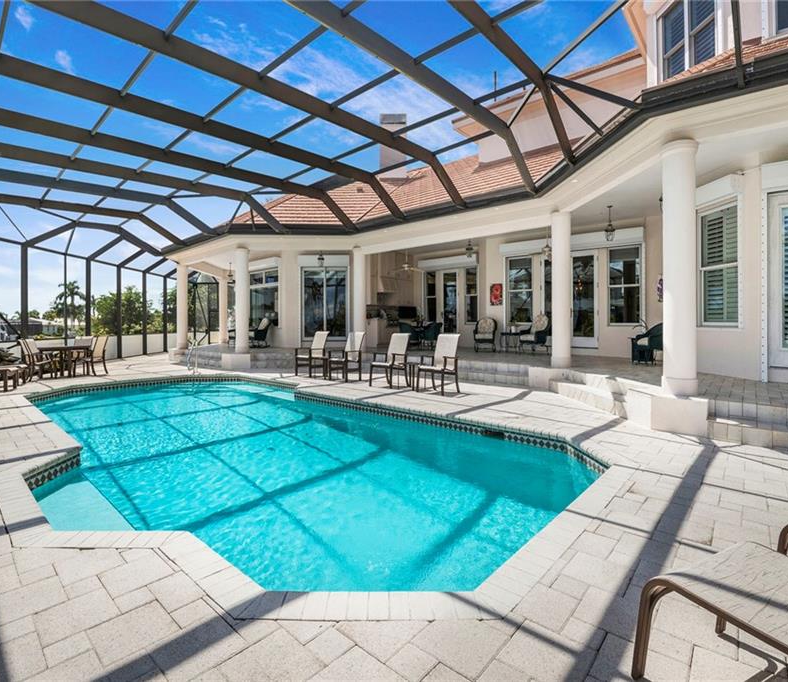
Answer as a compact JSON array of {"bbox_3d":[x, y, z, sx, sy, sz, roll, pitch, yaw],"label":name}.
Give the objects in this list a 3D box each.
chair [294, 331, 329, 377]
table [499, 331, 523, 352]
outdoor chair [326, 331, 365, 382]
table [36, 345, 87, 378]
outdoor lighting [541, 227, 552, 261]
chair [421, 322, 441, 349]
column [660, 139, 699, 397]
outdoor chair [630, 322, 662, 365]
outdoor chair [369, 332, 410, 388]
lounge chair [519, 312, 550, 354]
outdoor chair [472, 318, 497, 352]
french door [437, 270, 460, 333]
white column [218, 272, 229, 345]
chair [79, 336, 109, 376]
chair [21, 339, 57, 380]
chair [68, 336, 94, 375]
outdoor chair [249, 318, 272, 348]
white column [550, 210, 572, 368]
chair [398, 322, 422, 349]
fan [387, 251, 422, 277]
[{"bbox_3d":[-1.900,0.295,9.350,0.600,1.030,0.680,1,1,35],"label":"chair"},{"bbox_3d":[3.420,0.044,11.700,0.620,0.570,0.580,1,1,40],"label":"table"},{"bbox_3d":[-1.035,0.340,8.720,0.580,1.030,0.600,2,3,42],"label":"outdoor chair"},{"bbox_3d":[-8.280,0.520,10.000,1.020,0.720,1.150,-1,2,-30],"label":"table"},{"bbox_3d":[3.550,-2.280,9.200,0.240,0.820,0.240,0,3,0],"label":"outdoor lighting"},{"bbox_3d":[1.220,-0.157,13.000,0.650,0.870,0.650,-1,2,-41],"label":"chair"},{"bbox_3d":[3.400,-0.833,4.730,0.370,2.940,0.370,0,1,0],"label":"column"},{"bbox_3d":[5.180,-0.020,7.850,0.760,0.950,0.680,0,3,10],"label":"outdoor chair"},{"bbox_3d":[-0.070,0.367,7.820,0.580,1.030,0.600,2,3,42],"label":"outdoor chair"},{"bbox_3d":[3.970,-0.176,11.300,0.820,1.040,0.720,0,1,-23],"label":"lounge chair"},{"bbox_3d":[2.770,-0.207,12.000,0.720,1.040,0.800,0,1,20],"label":"outdoor chair"},{"bbox_3d":[1.820,-1.110,13.300,0.900,2.450,0.080,2,3,42],"label":"french door"},{"bbox_3d":[-7.110,-1.326,16.600,0.360,2.940,0.360,0,1,0],"label":"white column"},{"bbox_3d":[-7.570,0.400,10.100,0.640,0.950,0.580,-1,2,-26],"label":"chair"},{"bbox_3d":[-8.330,0.437,9.400,0.650,0.940,0.580,-1,2,-31],"label":"chair"},{"bbox_3d":[-7.470,0.343,9.550,0.580,0.930,0.650,0,1,-12],"label":"chair"},{"bbox_3d":[-4.660,-0.275,13.700,0.820,1.020,0.700,-1,1,-28],"label":"outdoor chair"},{"bbox_3d":[3.210,-0.960,7.660,0.360,2.940,0.360,0,1,0],"label":"white column"},{"bbox_3d":[0.500,-0.157,13.000,0.650,0.870,0.650,1,2,41],"label":"chair"},{"bbox_3d":[0.420,-2.640,13.300,1.200,0.800,1.200,0,3,0],"label":"fan"}]

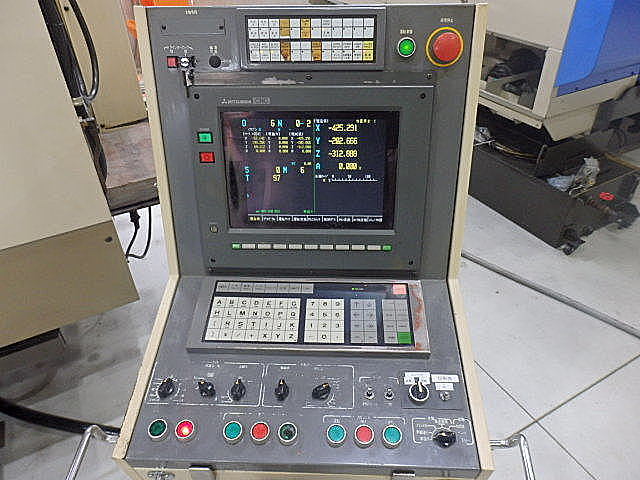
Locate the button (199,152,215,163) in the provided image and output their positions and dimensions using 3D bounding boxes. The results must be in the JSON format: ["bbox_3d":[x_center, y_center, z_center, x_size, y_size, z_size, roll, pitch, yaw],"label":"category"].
[{"bbox_3d":[-0.191,-0.138,0.782,0.025,0.017,0.009,0,21,2],"label":"button"}]

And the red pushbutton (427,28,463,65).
[{"bbox_3d":[0.194,-0.293,0.703,0.057,0.057,0.030,0,21,2],"label":"red pushbutton"}]

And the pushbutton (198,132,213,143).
[{"bbox_3d":[-0.192,-0.169,0.770,0.025,0.017,0.009,0,21,2],"label":"pushbutton"}]

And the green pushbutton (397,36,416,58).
[{"bbox_3d":[0.133,-0.296,0.711,0.028,0.028,0.016,0,21,2],"label":"green pushbutton"}]

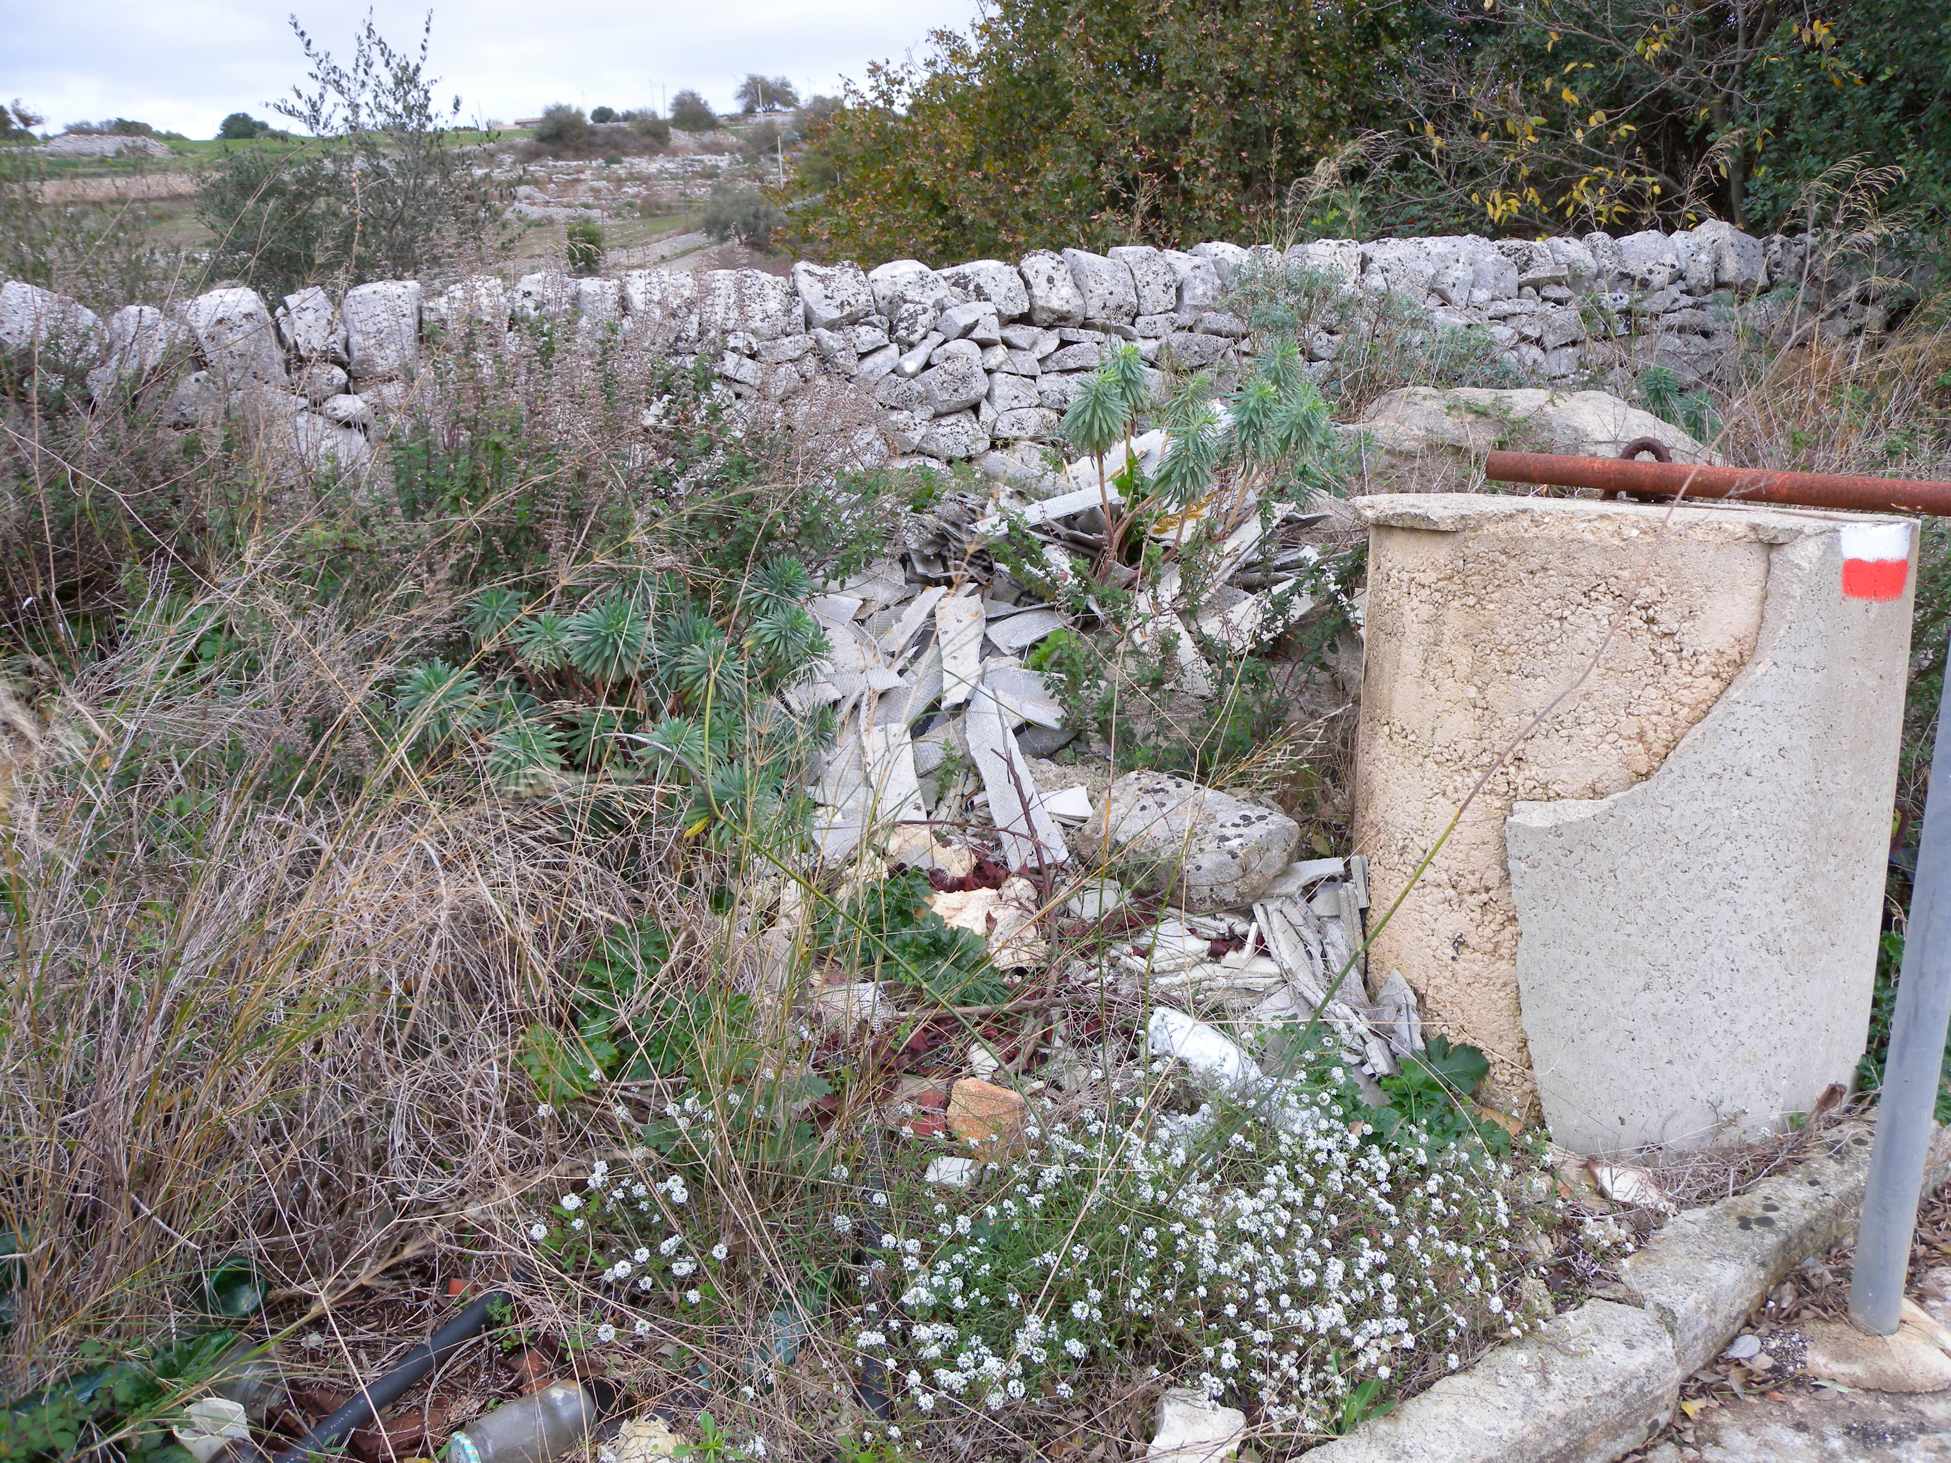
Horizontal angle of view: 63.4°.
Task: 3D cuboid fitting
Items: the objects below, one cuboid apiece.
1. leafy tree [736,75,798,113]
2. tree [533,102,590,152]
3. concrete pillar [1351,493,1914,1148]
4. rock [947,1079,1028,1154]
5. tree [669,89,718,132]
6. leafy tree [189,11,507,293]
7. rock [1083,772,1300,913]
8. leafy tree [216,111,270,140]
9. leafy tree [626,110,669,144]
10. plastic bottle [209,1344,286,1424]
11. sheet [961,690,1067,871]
[{"bbox_3d":[-21.753,-66.692,165.000,6.693,4.143,6.358,0,12,0],"label":"leafy tree"},{"bbox_3d":[-34.151,-49.783,130.000,4.646,4.269,4.413,0,12,0],"label":"tree"},{"bbox_3d":[1.160,0.106,2.886,0.890,1.020,0.890,0,11,0],"label":"concrete pillar"},{"bbox_3d":[0.020,0.639,2.620,0.134,0.115,0.110,0,12,0],"label":"rock"},{"bbox_3d":[-26.801,-59.035,150.000,4.491,4.056,4.266,0,12,0],"label":"tree"},{"bbox_3d":[-3.955,-3.376,10.000,1.980,2.400,1.850,0,12,0],"label":"leafy tree"},{"bbox_3d":[0.478,0.242,3.500,0.480,0.230,0.360,0,12,0],"label":"rock"},{"bbox_3d":[-76.572,-63.425,165.000,5.418,3.028,5.147,0,12,0],"label":"leafy tree"},{"bbox_3d":[-29.003,-53.680,140.000,4.056,3.110,3.854,0,12,0],"label":"leafy tree"},{"bbox_3d":[-0.968,0.833,2.071,0.220,0.070,0.070,10,15,40],"label":"plastic bottle"},{"bbox_3d":[0.077,0.106,3.790,0.125,0.030,0.594,-3,43,-14],"label":"sheet"}]

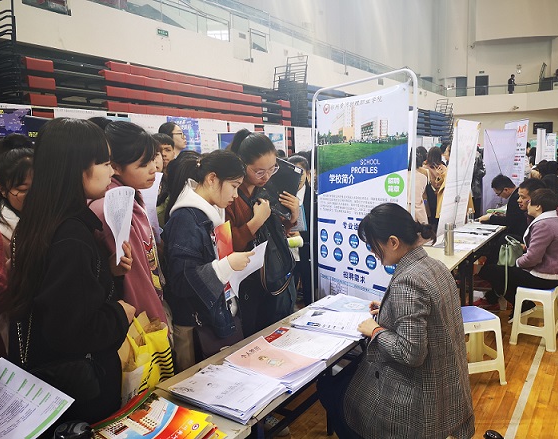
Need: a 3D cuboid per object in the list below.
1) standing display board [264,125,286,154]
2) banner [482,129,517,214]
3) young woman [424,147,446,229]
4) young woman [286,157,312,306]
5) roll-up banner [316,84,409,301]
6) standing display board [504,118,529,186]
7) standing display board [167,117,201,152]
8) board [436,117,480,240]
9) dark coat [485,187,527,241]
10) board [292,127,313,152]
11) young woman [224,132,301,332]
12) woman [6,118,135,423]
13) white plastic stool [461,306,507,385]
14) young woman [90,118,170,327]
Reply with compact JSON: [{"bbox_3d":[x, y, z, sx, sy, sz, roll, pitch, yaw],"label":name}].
[{"bbox_3d":[-0.171,-1.400,12.615,0.060,2.250,1.000,6,10,35],"label":"standing display board"},{"bbox_3d":[2.918,-0.259,6.049,0.800,1.820,0.150,-7,10,-40],"label":"banner"},{"bbox_3d":[1.743,0.023,5.147,0.450,1.660,0.320,1,7,17],"label":"young woman"},{"bbox_3d":[0.140,0.364,3.039,0.440,1.580,0.300,0,7,11],"label":"young woman"},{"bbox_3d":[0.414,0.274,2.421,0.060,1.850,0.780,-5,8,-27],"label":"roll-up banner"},{"bbox_3d":[3.143,-0.297,6.069,0.070,2.000,0.700,-1,7,6],"label":"standing display board"},{"bbox_3d":[-2.114,-1.012,9.916,0.060,2.250,1.000,6,10,35],"label":"standing display board"},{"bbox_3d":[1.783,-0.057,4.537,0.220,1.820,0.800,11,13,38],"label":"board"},{"bbox_3d":[2.437,0.000,4.800,0.500,0.680,0.520,6,10,35],"label":"dark coat"},{"bbox_3d":[0.696,-1.574,13.821,0.060,2.250,1.000,6,10,35],"label":"board"},{"bbox_3d":[-0.068,0.413,2.150,0.380,1.630,0.460,6,10,37],"label":"young woman"},{"bbox_3d":[-0.645,0.533,1.515,0.400,1.670,0.440,-4,8,-22],"label":"woman"},{"bbox_3d":[1.335,0.882,3.185,0.345,0.460,0.345,-3,7,-13],"label":"white plastic stool"},{"bbox_3d":[-0.532,0.481,1.680,0.320,1.630,0.440,2,8,18],"label":"young woman"}]

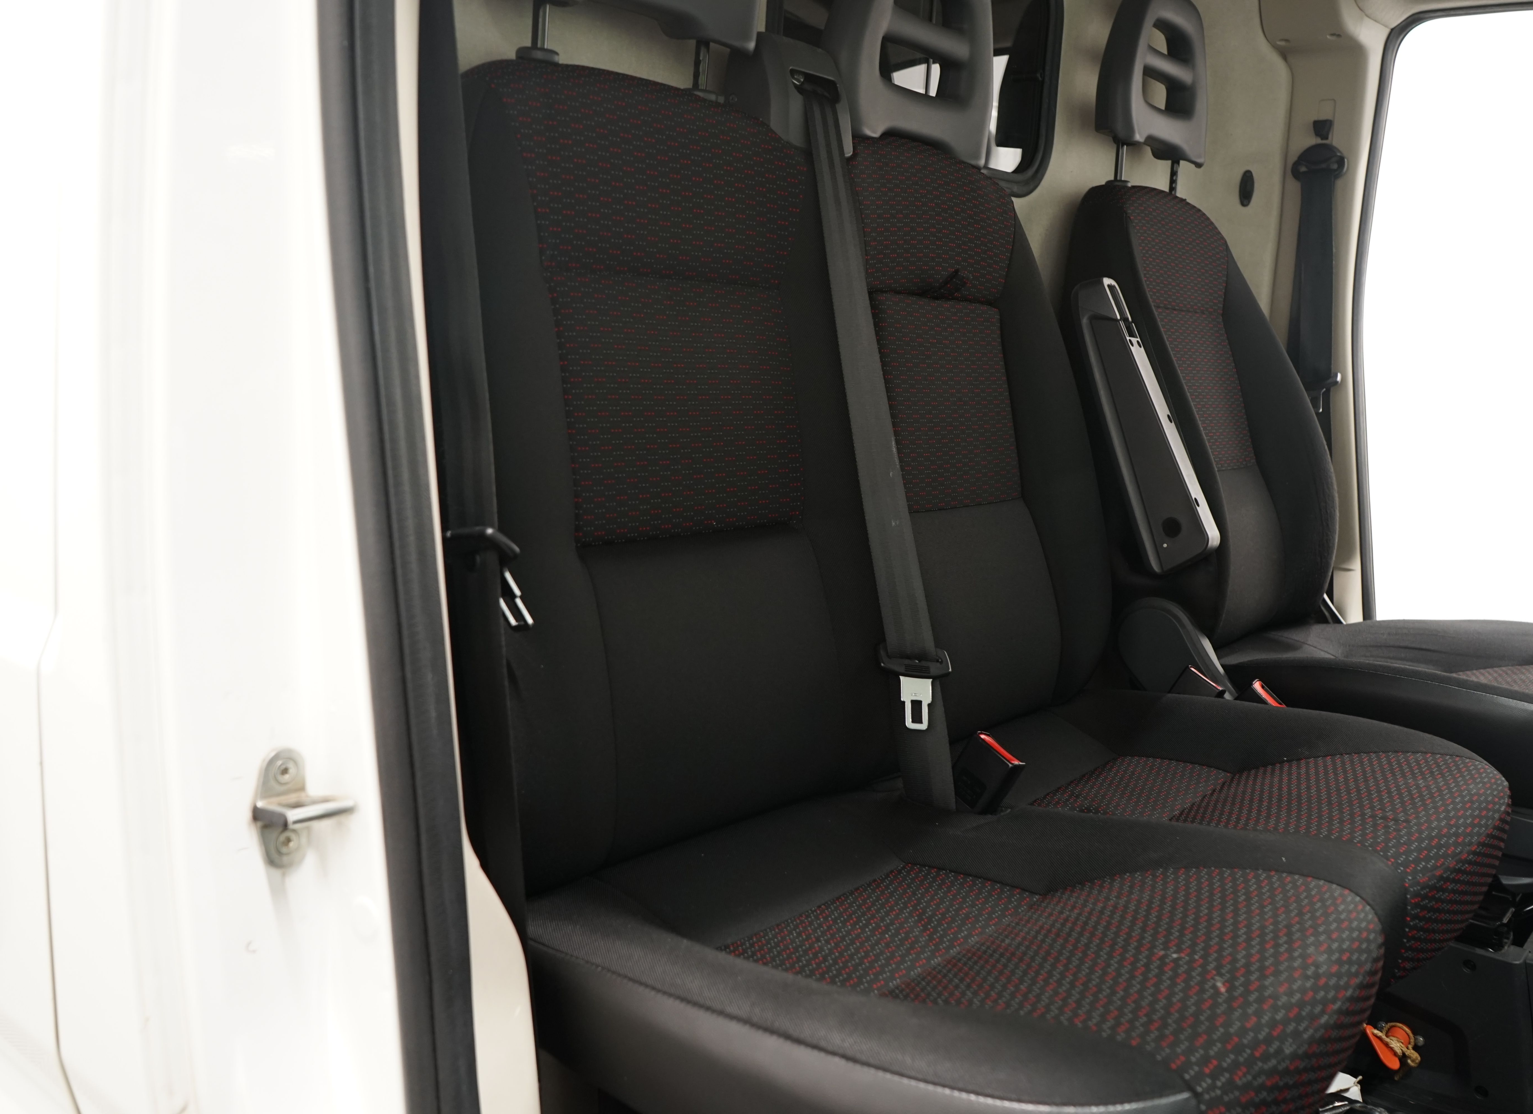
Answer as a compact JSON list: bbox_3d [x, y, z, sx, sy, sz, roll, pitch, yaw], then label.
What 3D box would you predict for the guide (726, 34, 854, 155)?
[{"bbox_3d":[0.024,-0.446,1.310,0.068,0.115,0.122,6,10,40],"label":"guide"}]

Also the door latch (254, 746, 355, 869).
[{"bbox_3d":[-0.282,0.152,0.820,0.040,0.075,0.044,7,10,43],"label":"door latch"}]

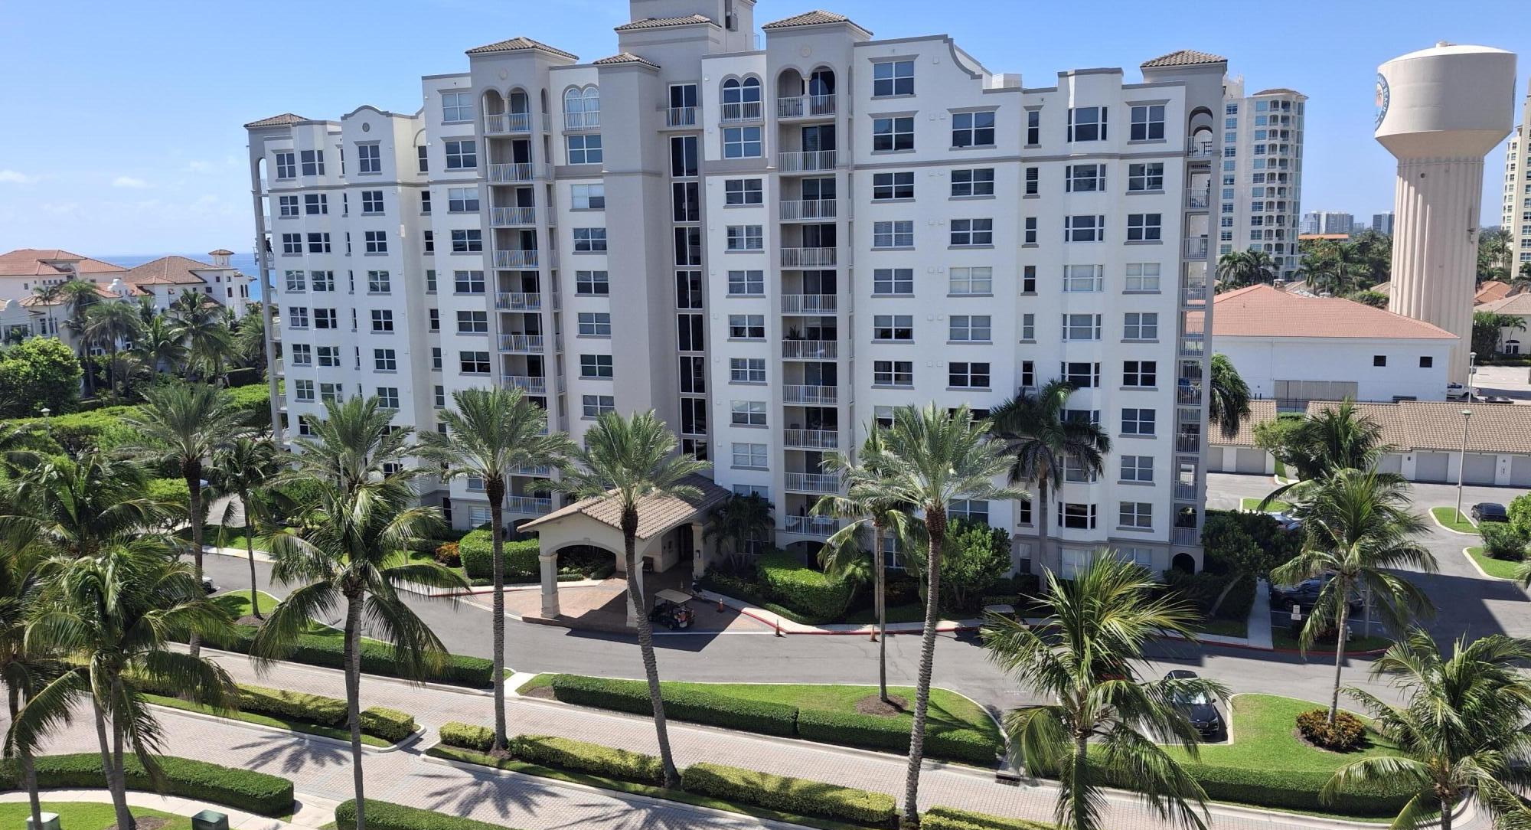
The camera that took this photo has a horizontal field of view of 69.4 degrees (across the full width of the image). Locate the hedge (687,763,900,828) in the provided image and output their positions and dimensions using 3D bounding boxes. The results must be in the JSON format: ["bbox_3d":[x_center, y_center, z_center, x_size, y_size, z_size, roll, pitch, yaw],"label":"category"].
[{"bbox_3d":[0.835,14.306,41.891,8.454,0.800,1.150,3,10,23],"label":"hedge"}]

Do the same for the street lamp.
[{"bbox_3d":[49.496,3.669,78.258,0.660,8.050,0.660,-1,9,0],"label":"street lamp"}]

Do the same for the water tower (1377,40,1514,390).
[{"bbox_3d":[90.291,-26.146,148.775,15.732,45.966,15.732,4,11,31],"label":"water tower"}]

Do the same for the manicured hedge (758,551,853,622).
[{"bbox_3d":[2.199,10.784,69.387,3.600,2.100,6.600,-9,12,-41],"label":"manicured hedge"}]

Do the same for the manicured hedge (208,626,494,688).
[{"bbox_3d":[-22.143,12.283,57.462,19.421,0.870,1.250,2,10,22],"label":"manicured hedge"}]

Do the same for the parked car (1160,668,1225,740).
[{"bbox_3d":[20.102,13.482,51.876,1.890,1.660,4.680,1,9,15],"label":"parked car"}]

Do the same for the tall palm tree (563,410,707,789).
[{"bbox_3d":[-5.029,7.546,44.960,6.100,15.500,6.000,-1,9,0],"label":"tall palm tree"}]

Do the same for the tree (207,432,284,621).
[{"bbox_3d":[-31.893,7.003,68.485,4.777,11.747,4.777,-1,9,0],"label":"tree"}]

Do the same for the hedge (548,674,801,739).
[{"bbox_3d":[-4.561,14.091,53.770,13.091,0.900,1.586,2,10,21],"label":"hedge"}]

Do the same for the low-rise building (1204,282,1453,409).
[{"bbox_3d":[70.624,-9.941,150.766,37.500,14.300,25.000,3,10,23],"label":"low-rise building"}]

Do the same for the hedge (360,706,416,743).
[{"bbox_3d":[-16.710,13.568,48.780,2.307,0.850,1.100,3,10,27],"label":"hedge"}]

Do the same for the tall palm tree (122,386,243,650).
[{"bbox_3d":[-29.286,6.449,56.355,6.373,16.535,6.373,-1,9,0],"label":"tall palm tree"}]

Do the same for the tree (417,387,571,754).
[{"bbox_3d":[-11.935,7.025,49.447,6.790,16.732,6.790,-1,9,0],"label":"tree"}]

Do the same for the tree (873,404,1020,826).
[{"bbox_3d":[6.438,7.600,41.019,6.200,16.140,6.200,-1,9,0],"label":"tree"}]

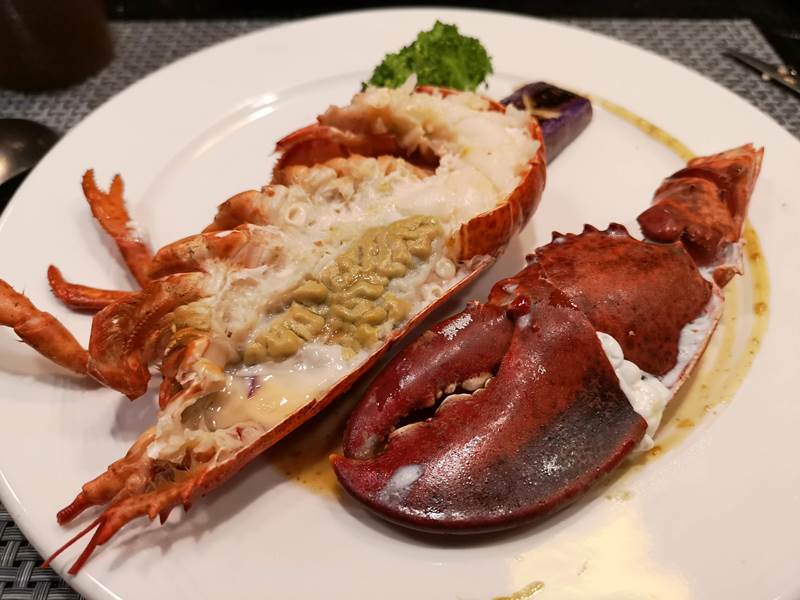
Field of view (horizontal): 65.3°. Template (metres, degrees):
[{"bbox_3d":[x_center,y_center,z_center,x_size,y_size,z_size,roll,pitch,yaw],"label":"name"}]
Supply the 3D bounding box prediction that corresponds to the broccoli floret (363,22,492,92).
[{"bbox_3d":[0.014,-0.107,0.288,0.055,0.033,0.044,4,50,0],"label":"broccoli floret"}]

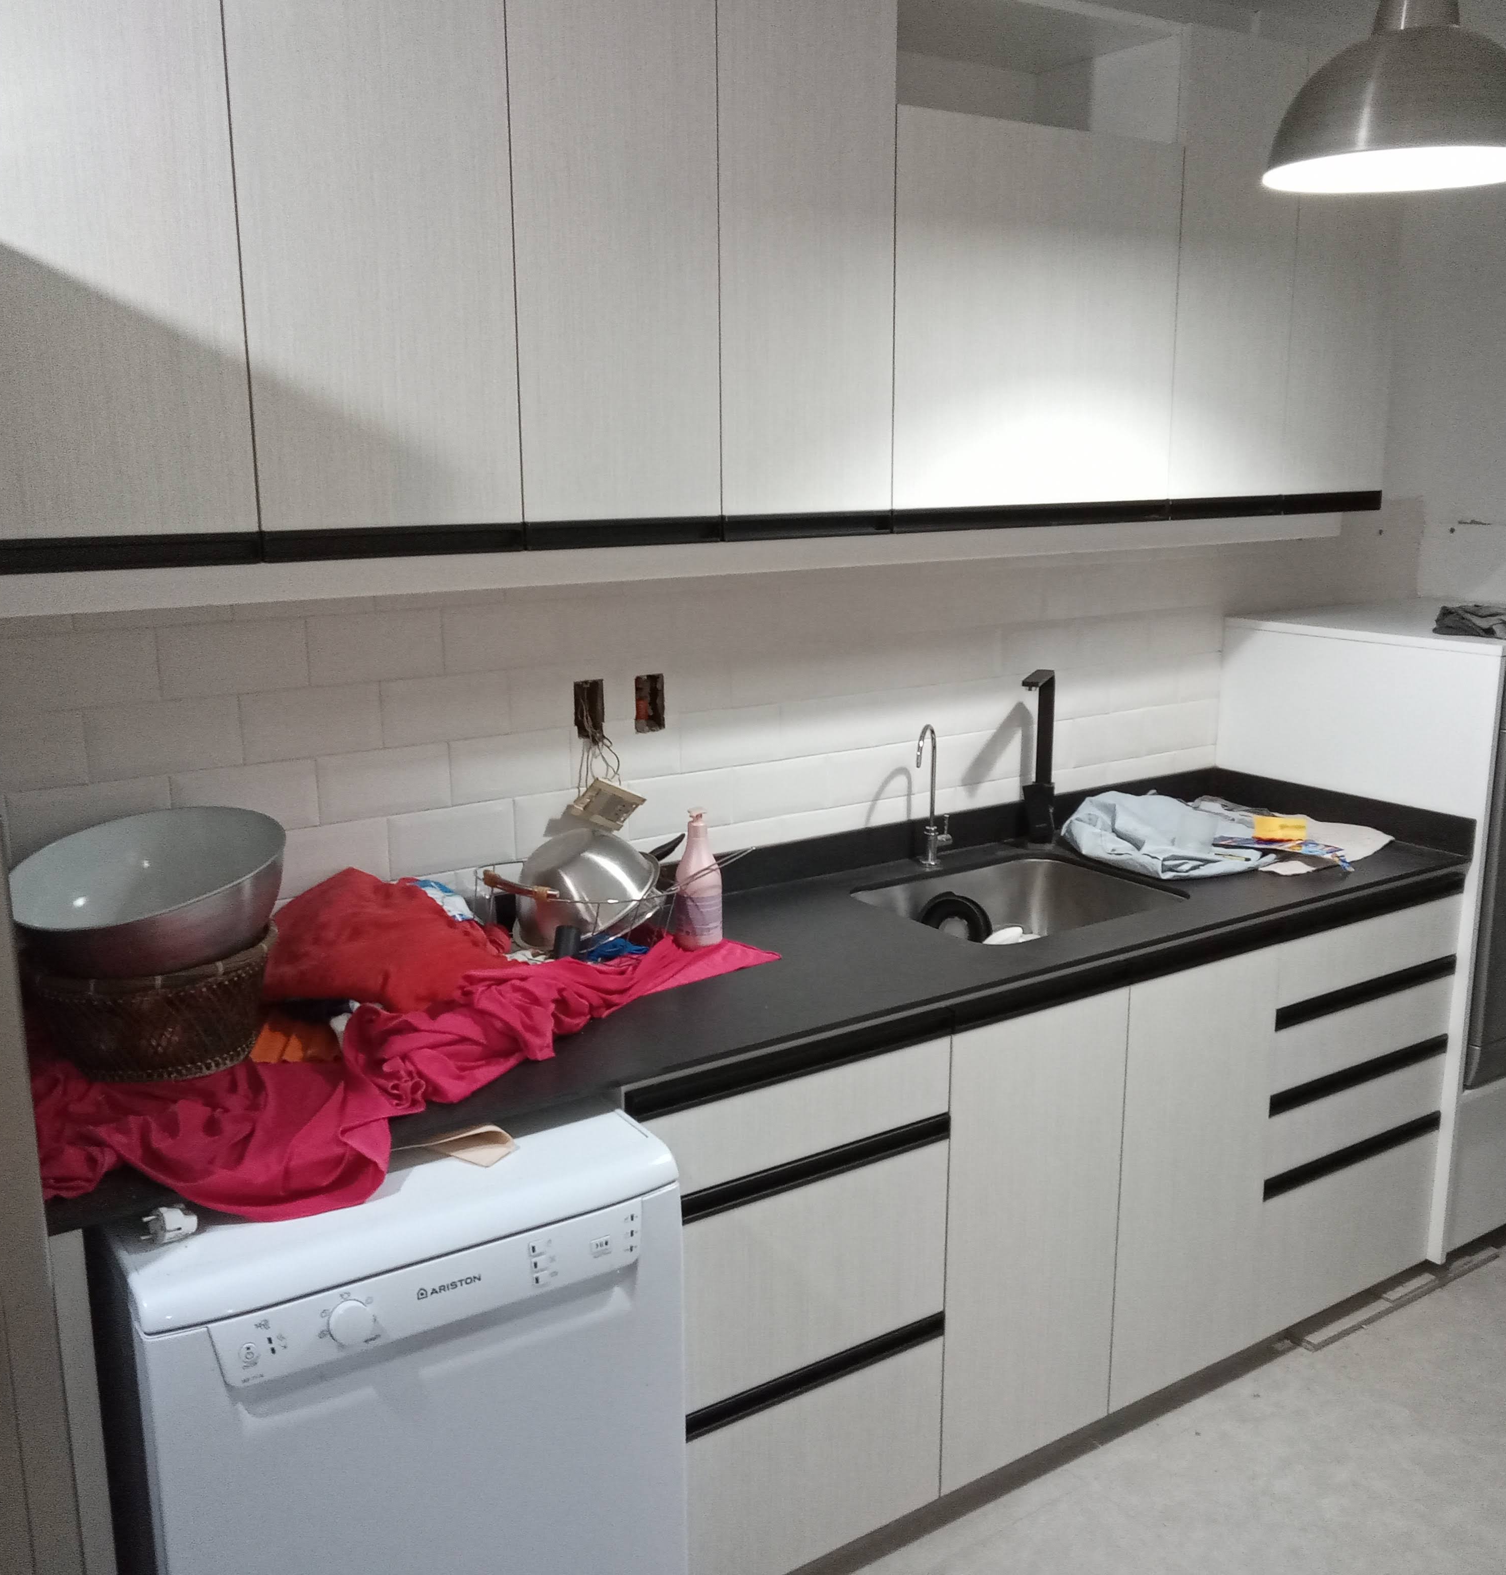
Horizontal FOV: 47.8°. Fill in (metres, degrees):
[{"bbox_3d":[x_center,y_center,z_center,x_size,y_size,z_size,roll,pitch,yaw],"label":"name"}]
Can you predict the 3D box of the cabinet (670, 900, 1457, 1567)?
[{"bbox_3d":[0.405,0.631,2.901,1.816,0.843,0.564,-9,15,-35],"label":"cabinet"}]

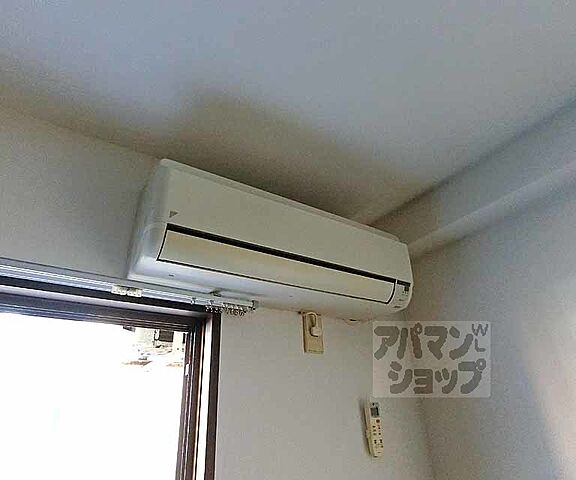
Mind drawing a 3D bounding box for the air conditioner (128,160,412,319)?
[{"bbox_3d":[0.014,0.038,0.965,0.810,0.265,0.195,15,-32,-29],"label":"air conditioner"}]

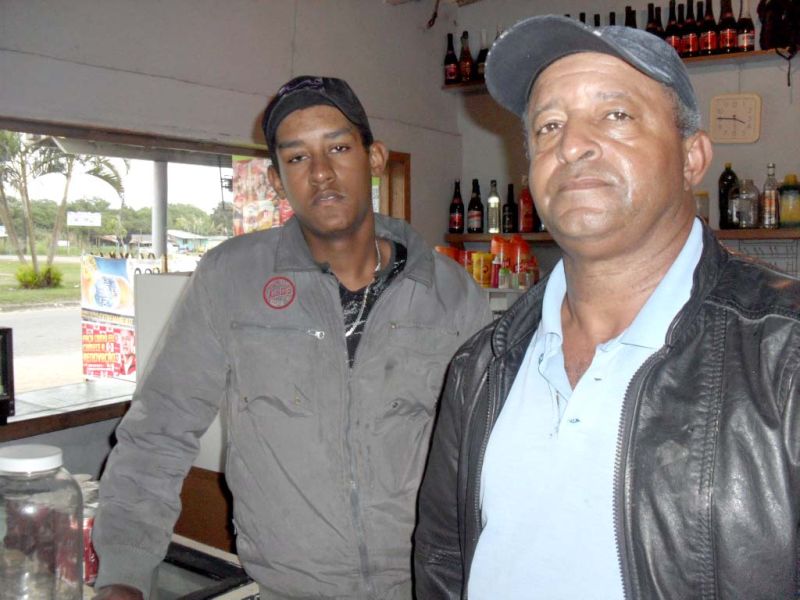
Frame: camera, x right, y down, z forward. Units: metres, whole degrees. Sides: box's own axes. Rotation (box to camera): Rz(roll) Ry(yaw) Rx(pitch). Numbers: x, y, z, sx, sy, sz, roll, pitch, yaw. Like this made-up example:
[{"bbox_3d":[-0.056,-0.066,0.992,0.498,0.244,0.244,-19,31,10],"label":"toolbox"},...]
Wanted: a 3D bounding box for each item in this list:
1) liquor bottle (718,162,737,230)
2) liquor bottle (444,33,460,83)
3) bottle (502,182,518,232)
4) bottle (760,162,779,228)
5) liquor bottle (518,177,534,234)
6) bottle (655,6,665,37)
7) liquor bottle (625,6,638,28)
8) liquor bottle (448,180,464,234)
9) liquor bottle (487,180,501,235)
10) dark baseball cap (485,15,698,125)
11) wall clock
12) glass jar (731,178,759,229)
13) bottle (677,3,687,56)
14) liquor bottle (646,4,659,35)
[{"bbox_3d":[1.525,-0.479,3.750,0.093,0.308,0.093,3,5,34],"label":"liquor bottle"},{"bbox_3d":[0.304,-1.415,4.754,0.080,0.300,0.080,-1,4,0],"label":"liquor bottle"},{"bbox_3d":[0.626,-0.517,4.569,0.084,0.277,0.084,1,4,30],"label":"bottle"},{"bbox_3d":[1.679,-0.467,3.660,0.073,0.297,0.073,3,5,34],"label":"bottle"},{"bbox_3d":[0.669,-0.504,4.280,0.079,0.305,0.079,0,4,0],"label":"liquor bottle"},{"bbox_3d":[1.271,-1.291,3.970,0.083,0.290,0.083,3,5,34],"label":"bottle"},{"bbox_3d":[1.207,-1.388,4.245,0.080,0.300,0.080,1,4,30],"label":"liquor bottle"},{"bbox_3d":[0.315,-0.515,4.500,0.082,0.296,0.082,0,4,0],"label":"liquor bottle"},{"bbox_3d":[0.508,-0.505,4.380,0.065,0.291,0.065,0,4,0],"label":"liquor bottle"},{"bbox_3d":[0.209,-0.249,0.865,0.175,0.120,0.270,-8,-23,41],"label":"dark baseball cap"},{"bbox_3d":[1.713,-0.925,4.121,0.250,0.255,0.040,1,4,30],"label":"wall clock"},{"bbox_3d":[1.698,-0.472,3.975,0.138,0.240,0.138,1,4,30],"label":"glass jar"},{"bbox_3d":[1.453,-1.378,4.176,0.080,0.300,0.080,1,4,30],"label":"bottle"},{"bbox_3d":[1.299,-1.380,4.181,0.080,0.300,0.080,1,4,30],"label":"liquor bottle"}]

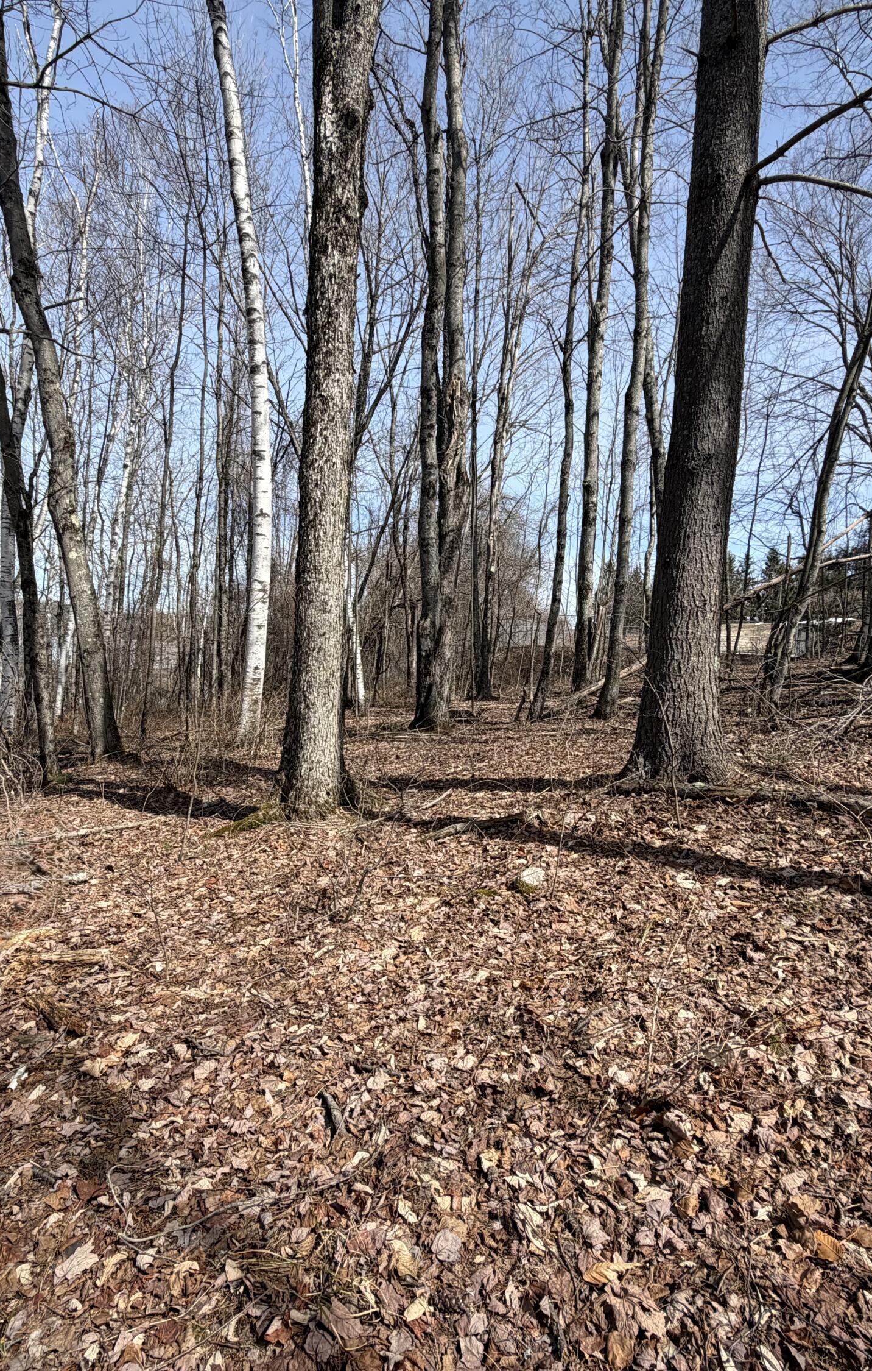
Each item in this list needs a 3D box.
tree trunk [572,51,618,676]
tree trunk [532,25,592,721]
[{"bbox_3d":[3.447,-6.676,15.835,0.440,13.680,0.420,2,4,0],"label":"tree trunk"},{"bbox_3d":[2.039,-4.884,11.929,0.400,10.930,0.340,3,4,0],"label":"tree trunk"}]

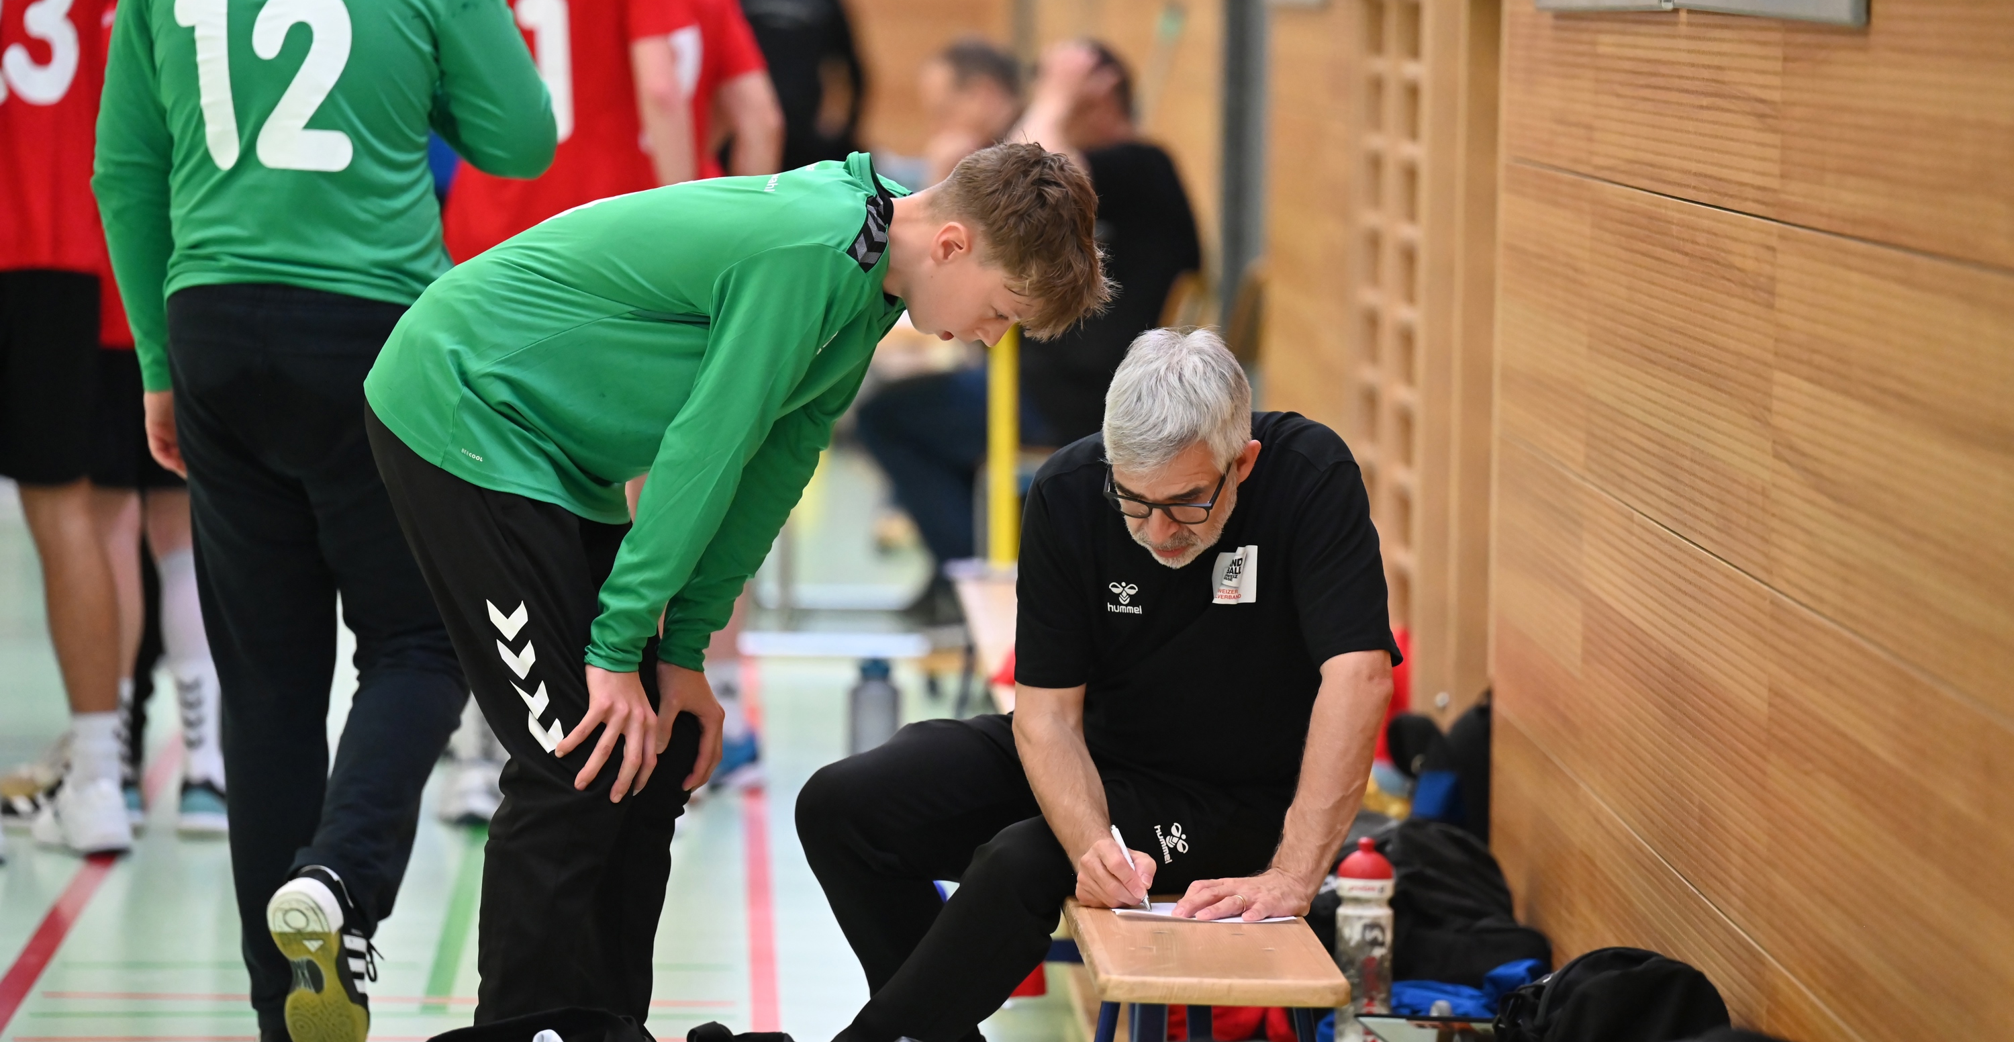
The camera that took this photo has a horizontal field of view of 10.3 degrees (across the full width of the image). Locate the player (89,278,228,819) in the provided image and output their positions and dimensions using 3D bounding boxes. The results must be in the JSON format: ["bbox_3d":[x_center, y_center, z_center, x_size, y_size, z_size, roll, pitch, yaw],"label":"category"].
[{"bbox_3d":[-1.349,-0.358,18.000,0.500,1.700,0.360,1,3,7],"label":"player"}]

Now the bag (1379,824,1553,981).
[{"bbox_3d":[0.592,0.528,14.900,0.280,0.270,0.360,1,3,0],"label":"bag"}]

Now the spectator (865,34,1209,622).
[{"bbox_3d":[0.049,-0.412,24.200,0.760,1.250,0.520,1,3,-1],"label":"spectator"}]

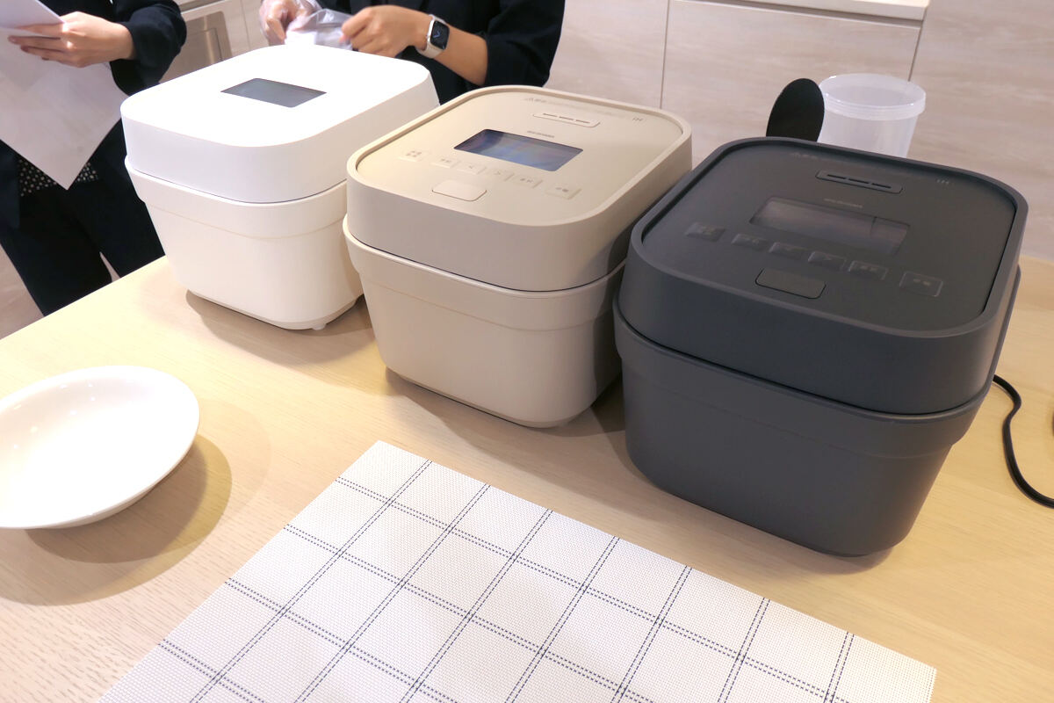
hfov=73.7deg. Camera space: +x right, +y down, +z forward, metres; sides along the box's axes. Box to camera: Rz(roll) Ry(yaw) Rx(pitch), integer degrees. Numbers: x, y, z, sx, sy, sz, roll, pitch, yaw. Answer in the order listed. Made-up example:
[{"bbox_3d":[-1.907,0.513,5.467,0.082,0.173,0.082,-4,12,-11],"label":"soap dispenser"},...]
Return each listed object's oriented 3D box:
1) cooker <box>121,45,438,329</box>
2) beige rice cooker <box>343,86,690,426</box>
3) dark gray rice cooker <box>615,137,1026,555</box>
[{"bbox_3d":[-0.251,-0.183,0.782,0.260,0.208,0.284,19,41,24],"label":"cooker"},{"bbox_3d":[-0.001,-0.093,0.659,0.260,0.208,0.284,20,41,26],"label":"beige rice cooker"},{"bbox_3d":[0.213,-0.013,0.549,0.260,0.208,0.284,19,41,25],"label":"dark gray rice cooker"}]

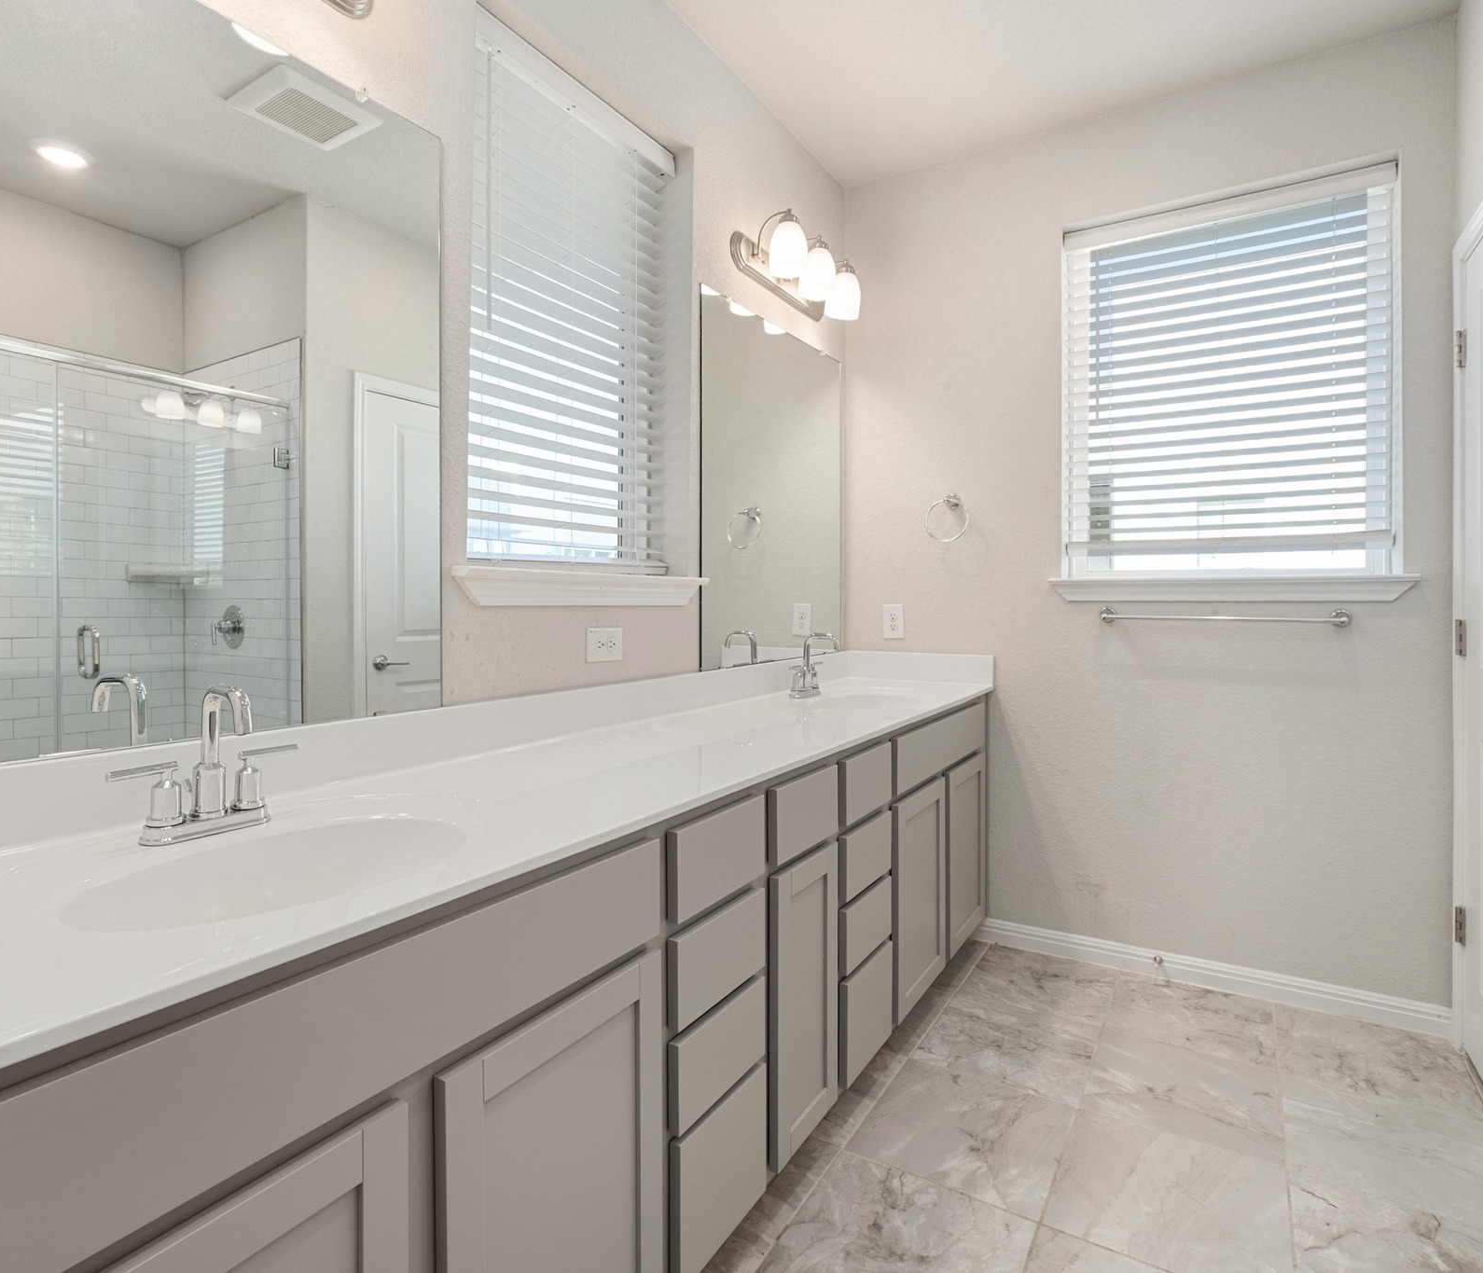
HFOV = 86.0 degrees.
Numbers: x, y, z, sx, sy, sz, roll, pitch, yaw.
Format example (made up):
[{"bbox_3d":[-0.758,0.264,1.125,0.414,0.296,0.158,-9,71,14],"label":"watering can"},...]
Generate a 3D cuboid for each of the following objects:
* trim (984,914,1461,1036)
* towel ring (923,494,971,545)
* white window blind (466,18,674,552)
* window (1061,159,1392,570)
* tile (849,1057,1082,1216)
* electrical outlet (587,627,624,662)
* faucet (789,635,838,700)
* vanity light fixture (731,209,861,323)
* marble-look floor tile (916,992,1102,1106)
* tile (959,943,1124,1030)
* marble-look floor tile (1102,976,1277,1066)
[{"bbox_3d":[1.357,1.026,2.434,1.250,0.082,0.016,1,3,30],"label":"trim"},{"bbox_3d":[0.717,-0.410,2.770,0.155,0.175,0.065,1,3,30],"label":"towel ring"},{"bbox_3d":[-0.402,-0.728,1.875,0.090,1.140,0.740,1,3,31],"label":"white window blind"},{"bbox_3d":[1.474,-0.767,2.471,0.880,1.140,0.100,1,2,31],"label":"window"},{"bbox_3d":[0.506,1.107,1.792,0.403,0.010,0.403,1,2,31],"label":"tile"},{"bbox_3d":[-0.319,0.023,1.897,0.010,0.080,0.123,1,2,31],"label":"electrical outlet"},{"bbox_3d":[0.249,0.091,2.538,0.145,0.195,0.235,1,2,31],"label":"faucet"},{"bbox_3d":[0.224,-1.190,2.593,0.200,0.210,0.650,1,2,31],"label":"vanity light fixture"},{"bbox_3d":[0.712,1.085,2.121,0.405,0.010,0.405,1,3,30],"label":"marble-look floor tile"},{"bbox_3d":[0.933,1.080,2.485,0.403,0.010,0.403,1,2,31],"label":"tile"},{"bbox_3d":[1.268,1.079,2.262,0.405,0.010,0.405,1,3,30],"label":"marble-look floor tile"}]

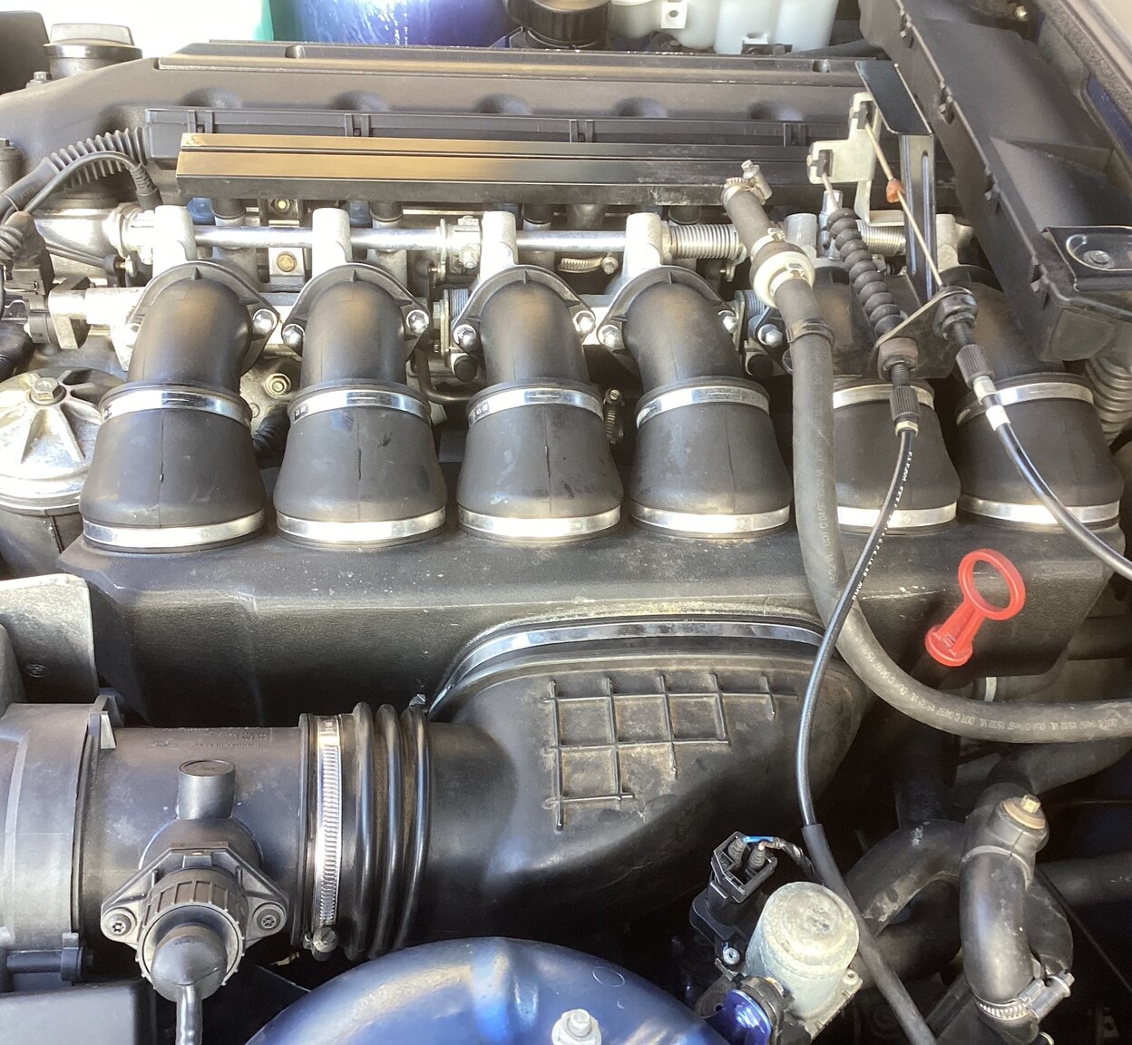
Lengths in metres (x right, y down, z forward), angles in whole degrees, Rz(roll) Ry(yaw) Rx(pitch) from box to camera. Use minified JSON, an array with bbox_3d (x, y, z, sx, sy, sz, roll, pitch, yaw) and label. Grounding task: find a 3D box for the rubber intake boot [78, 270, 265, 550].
[{"bbox_3d":[-0.220,-0.061,0.710,0.096,0.106,0.208,-2,45,-6],"label":"rubber intake boot"}]

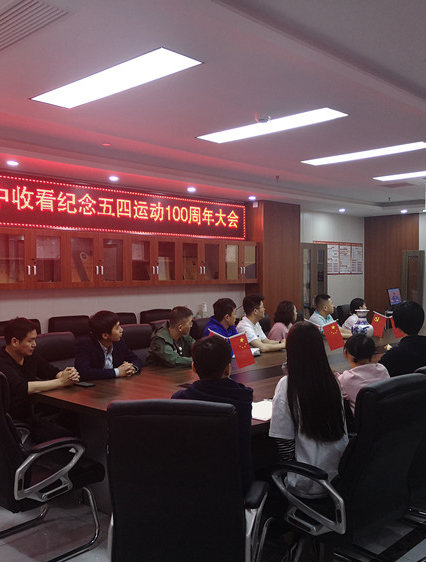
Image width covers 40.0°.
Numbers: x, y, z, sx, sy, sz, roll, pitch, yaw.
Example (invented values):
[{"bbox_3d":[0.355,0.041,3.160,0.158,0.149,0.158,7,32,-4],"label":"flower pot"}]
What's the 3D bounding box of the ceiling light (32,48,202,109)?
[{"bbox_3d":[-0.593,-1.149,3.338,1.200,0.050,0.300,0,1,42],"label":"ceiling light"}]

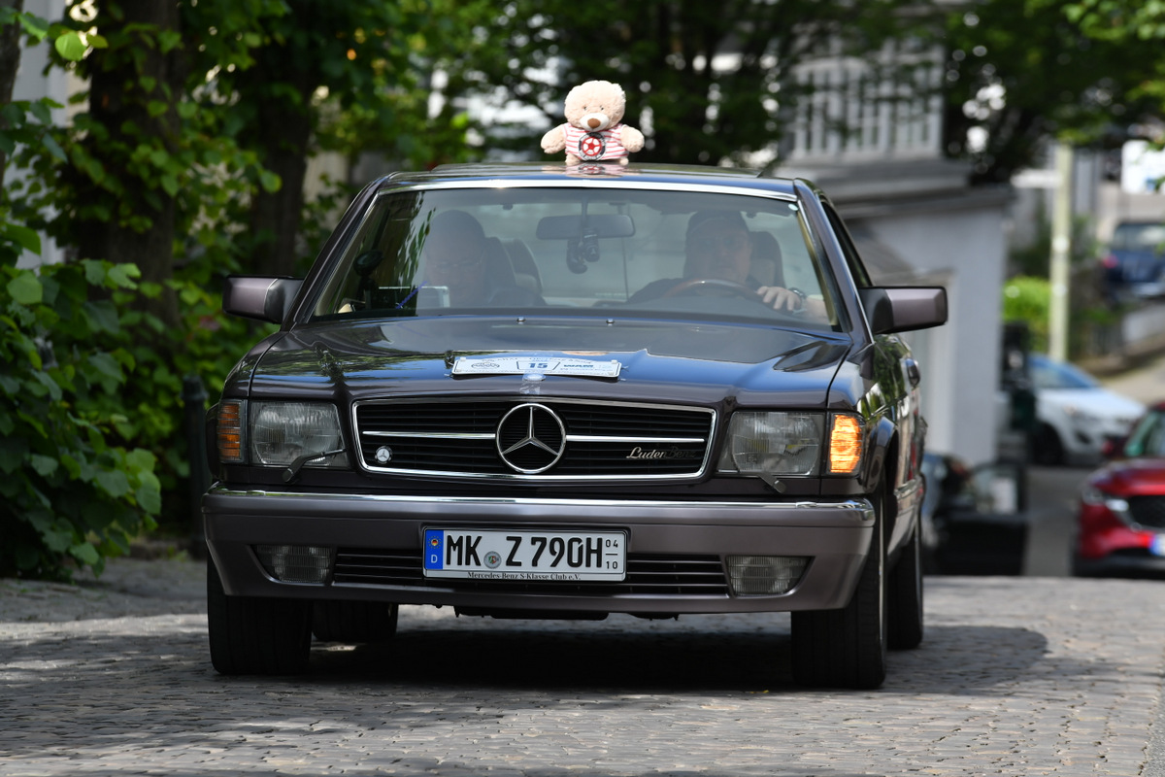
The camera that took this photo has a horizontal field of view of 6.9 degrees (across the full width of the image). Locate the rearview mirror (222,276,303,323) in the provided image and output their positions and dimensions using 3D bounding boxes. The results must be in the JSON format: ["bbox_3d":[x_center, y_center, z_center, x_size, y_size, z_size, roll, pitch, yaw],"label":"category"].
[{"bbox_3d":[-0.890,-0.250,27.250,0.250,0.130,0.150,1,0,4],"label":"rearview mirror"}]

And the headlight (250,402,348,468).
[{"bbox_3d":[-0.748,0.124,25.660,0.257,0.170,0.150,1,0,4],"label":"headlight"}]

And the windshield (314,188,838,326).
[{"bbox_3d":[-0.001,-0.370,27.180,1.490,0.400,0.620,1,0,4],"label":"windshield"}]

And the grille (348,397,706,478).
[{"bbox_3d":[-0.126,0.135,25.520,0.955,0.210,0.140,1,0,4],"label":"grille"}]

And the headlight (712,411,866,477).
[{"bbox_3d":[0.550,0.145,25.640,0.365,0.172,0.230,1,0,4],"label":"headlight"}]

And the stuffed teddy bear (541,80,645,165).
[{"bbox_3d":[0.029,-0.764,28.000,0.300,0.245,0.190,1,0,2],"label":"stuffed teddy bear"}]

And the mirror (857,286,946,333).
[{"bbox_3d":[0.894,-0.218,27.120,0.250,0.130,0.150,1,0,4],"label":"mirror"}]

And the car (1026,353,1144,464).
[{"bbox_3d":[6.140,0.250,131.000,1.750,1.480,4.150,1,1,-35],"label":"car"}]

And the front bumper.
[{"bbox_3d":[-0.120,0.424,25.470,1.800,0.305,0.480,1,0,4],"label":"front bumper"}]

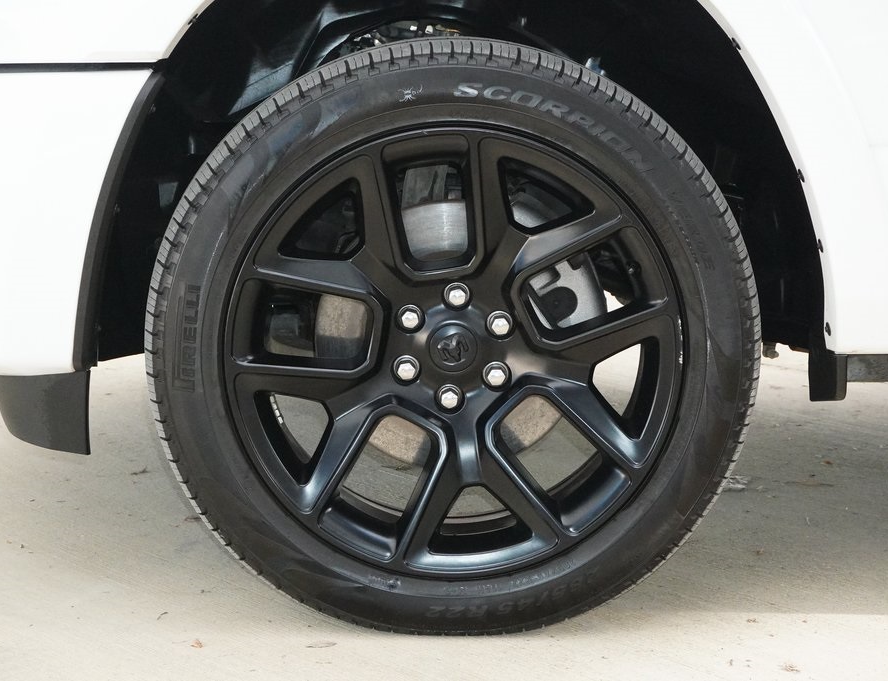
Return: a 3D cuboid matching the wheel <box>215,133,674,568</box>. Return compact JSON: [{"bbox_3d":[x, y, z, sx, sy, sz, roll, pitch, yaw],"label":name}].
[{"bbox_3d":[0.015,-0.007,2.572,0.595,0.595,0.240,0,12,1],"label":"wheel"}]

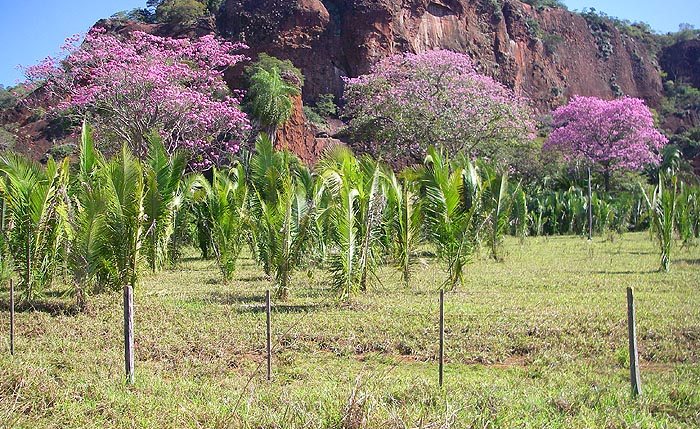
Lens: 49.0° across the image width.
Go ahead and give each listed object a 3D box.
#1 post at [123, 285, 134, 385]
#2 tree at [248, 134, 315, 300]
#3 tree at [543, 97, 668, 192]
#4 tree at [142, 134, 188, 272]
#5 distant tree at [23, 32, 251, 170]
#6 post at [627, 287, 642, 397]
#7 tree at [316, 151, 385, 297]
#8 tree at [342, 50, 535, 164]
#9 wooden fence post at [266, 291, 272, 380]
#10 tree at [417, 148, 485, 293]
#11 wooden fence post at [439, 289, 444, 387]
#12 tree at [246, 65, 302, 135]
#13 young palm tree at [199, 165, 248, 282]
[{"bbox_3d":[-2.793,1.524,9.700,0.115,1.256,0.115,0,0,0],"label":"post"},{"bbox_3d":[-1.738,0.076,19.500,1.675,4.213,1.700,0,0,0],"label":"tree"},{"bbox_3d":[23.185,-5.193,70.000,11.296,11.478,10.500,0,0,0],"label":"tree"},{"bbox_3d":[-6.243,-0.372,26.000,1.556,4.669,1.700,0,0,0],"label":"tree"},{"bbox_3d":[-13.059,-5.444,47.000,13.946,11.866,12.500,0,0,0],"label":"distant tree"},{"bbox_3d":[3.314,1.482,8.950,0.110,1.275,0.110,-3,0,0],"label":"post"},{"bbox_3d":[0.036,0.217,18.500,1.685,3.708,1.750,0,0,0],"label":"tree"},{"bbox_3d":[7.256,-6.641,63.000,15.742,13.610,13.500,0,0,0],"label":"tree"},{"bbox_3d":[-1.121,1.671,10.700,0.065,1.281,0.065,0,0,0],"label":"wooden fence post"},{"bbox_3d":[2.708,0.133,20.500,1.761,3.788,1.800,0,0,0],"label":"tree"},{"bbox_3d":[1.238,1.665,10.400,0.070,1.326,0.070,0,0,0],"label":"wooden fence post"},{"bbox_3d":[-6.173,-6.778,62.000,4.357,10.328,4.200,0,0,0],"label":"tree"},{"bbox_3d":[-3.869,0.275,23.500,1.529,3.609,1.600,0,0,0],"label":"young palm tree"}]

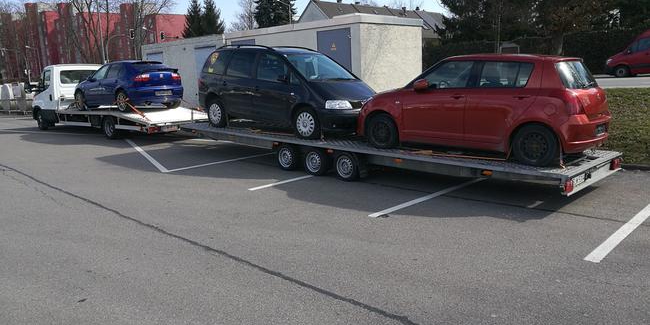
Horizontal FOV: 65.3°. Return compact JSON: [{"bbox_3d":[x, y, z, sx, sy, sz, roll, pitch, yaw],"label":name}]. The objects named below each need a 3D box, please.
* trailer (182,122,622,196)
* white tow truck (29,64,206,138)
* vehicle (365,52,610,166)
[{"bbox_3d":[0.251,-0.261,10.033,9.333,0.626,2.204,9,14,43],"label":"trailer"},{"bbox_3d":[-7.156,-2.163,16.799,7.625,2.250,2.150,7,12,37],"label":"white tow truck"},{"bbox_3d":[2.245,-0.934,7.912,3.700,1.480,1.710,9,14,41],"label":"vehicle"}]

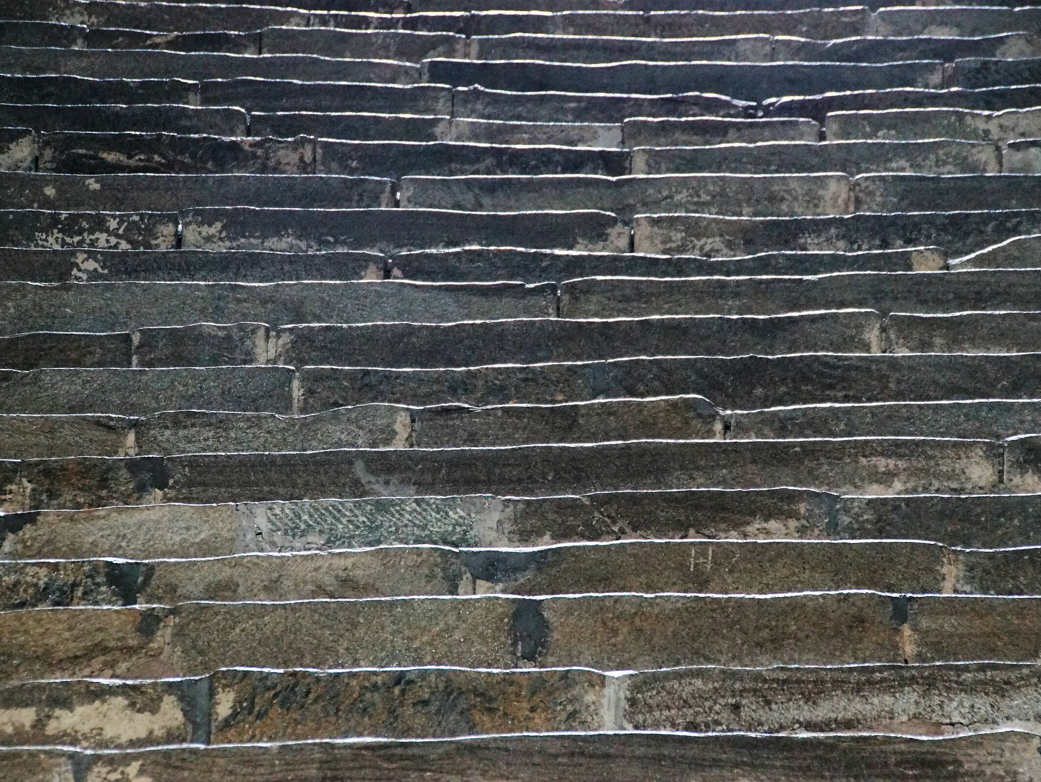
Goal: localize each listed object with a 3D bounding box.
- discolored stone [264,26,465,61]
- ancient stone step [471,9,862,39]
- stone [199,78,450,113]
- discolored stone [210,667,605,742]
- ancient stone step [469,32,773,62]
[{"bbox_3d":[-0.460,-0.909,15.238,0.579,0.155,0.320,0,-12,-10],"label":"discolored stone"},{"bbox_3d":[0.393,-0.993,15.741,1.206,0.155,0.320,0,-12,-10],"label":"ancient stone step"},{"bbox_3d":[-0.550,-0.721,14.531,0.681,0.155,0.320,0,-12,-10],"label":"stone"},{"bbox_3d":[-0.228,0.612,9.760,0.721,0.165,0.320,0,-12,-10],"label":"discolored stone"},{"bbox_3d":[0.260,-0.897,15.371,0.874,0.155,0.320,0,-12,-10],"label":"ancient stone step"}]

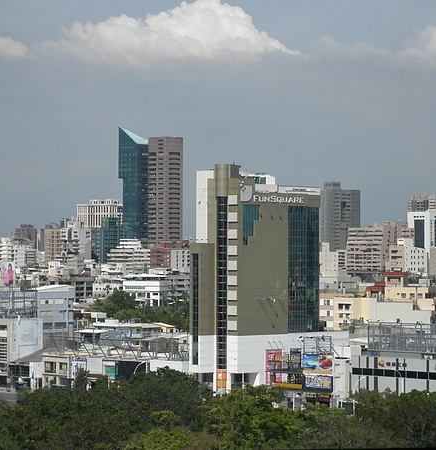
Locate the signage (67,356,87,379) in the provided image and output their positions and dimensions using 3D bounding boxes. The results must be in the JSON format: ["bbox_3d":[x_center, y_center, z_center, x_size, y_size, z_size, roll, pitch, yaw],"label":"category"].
[{"bbox_3d":[-36.190,36.700,500.000,2.400,5.800,5.000,1,-1,-44],"label":"signage"}]

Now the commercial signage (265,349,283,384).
[{"bbox_3d":[13.410,33.890,465.000,5.400,8.600,0.400,1,-1,-44],"label":"commercial signage"}]

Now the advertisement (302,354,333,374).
[{"bbox_3d":[23.240,32.550,452.000,0.400,4.600,9.600,1,-1,-44],"label":"advertisement"}]

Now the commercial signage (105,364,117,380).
[{"bbox_3d":[-27.240,37.380,492.000,0.300,4.100,4.600,1,-1,-44],"label":"commercial signage"}]

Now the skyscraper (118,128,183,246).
[{"bbox_3d":[-48.940,-9.140,1420.000,30.000,125.000,36.000,1,-1,-44],"label":"skyscraper"}]

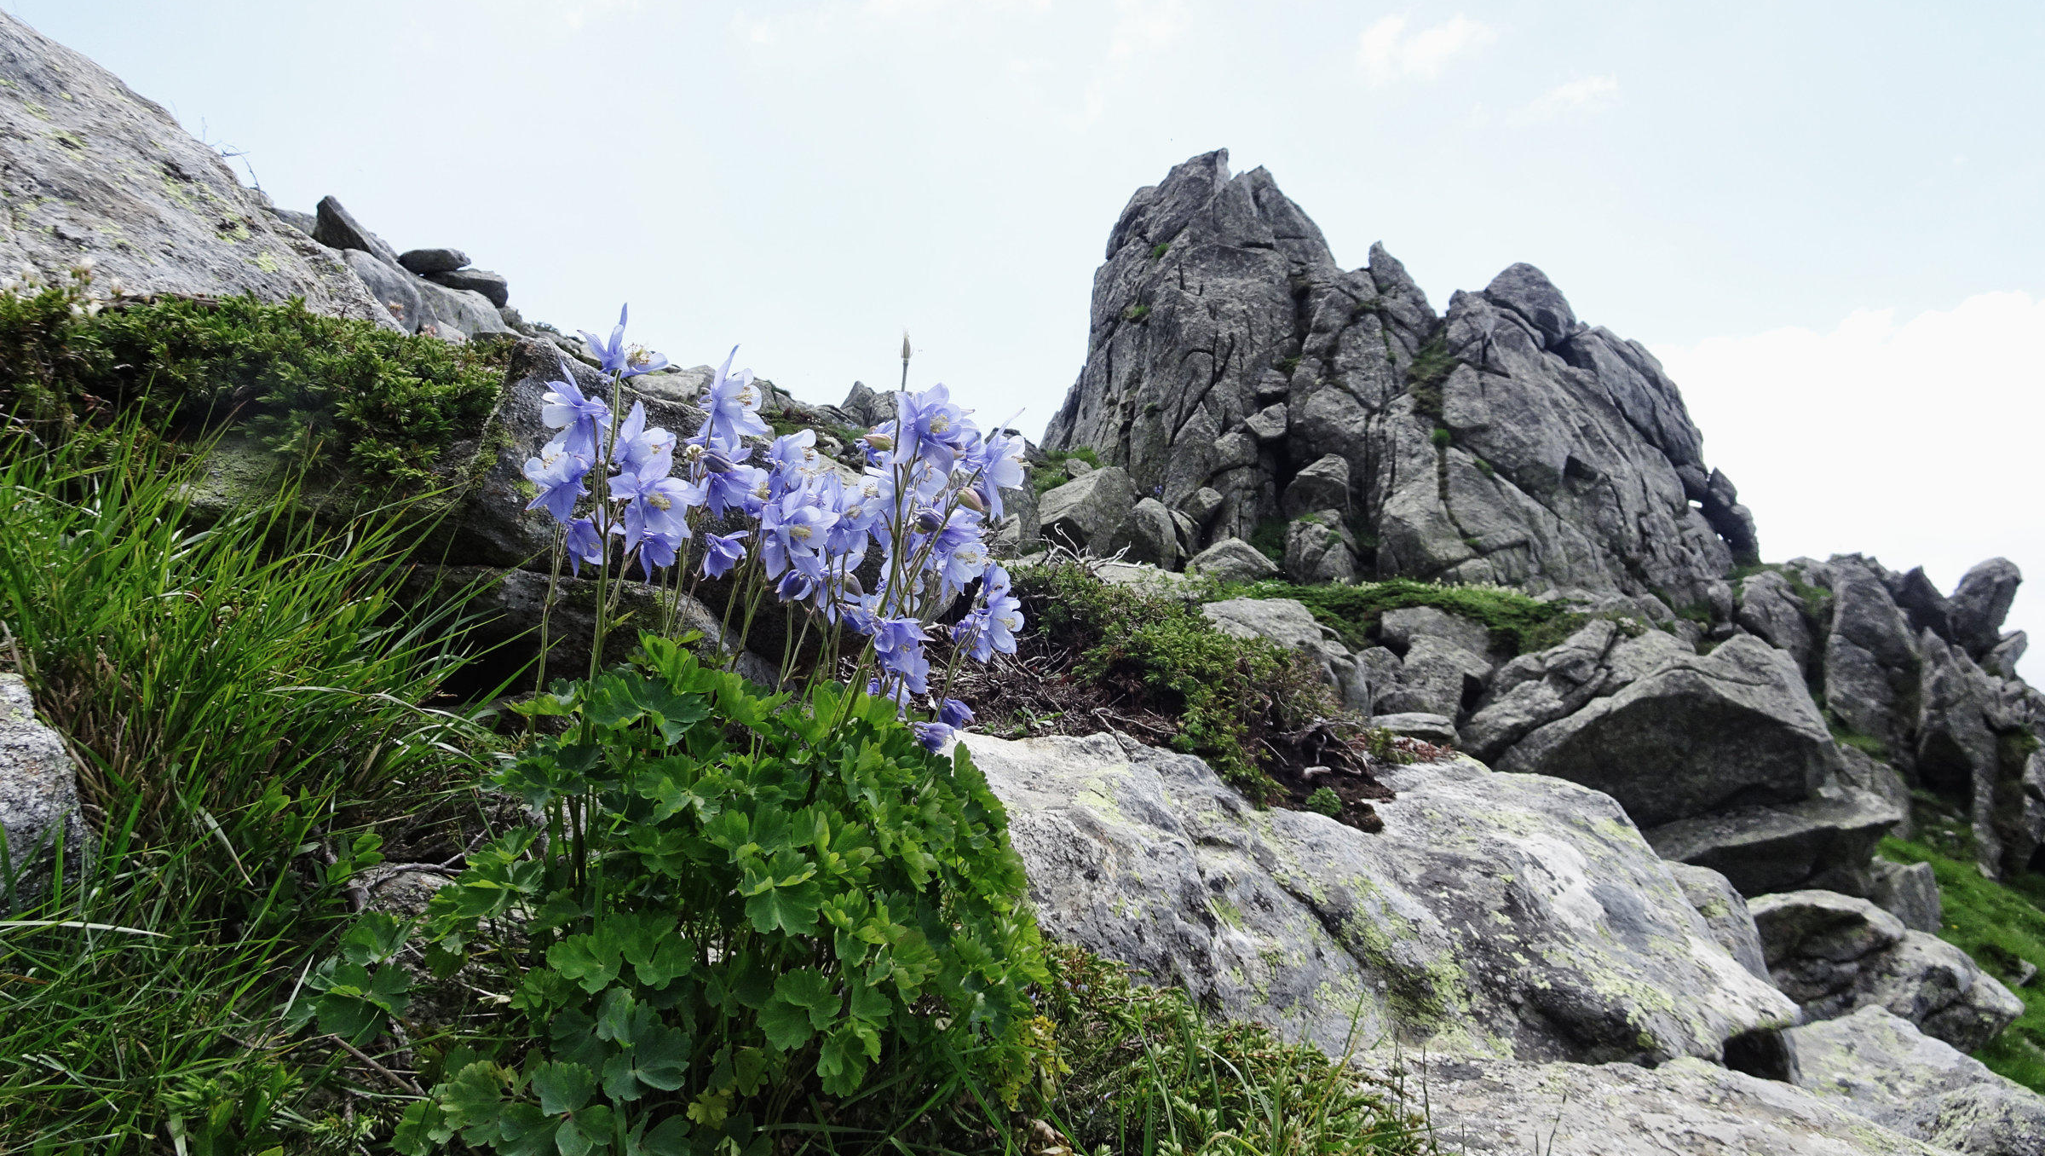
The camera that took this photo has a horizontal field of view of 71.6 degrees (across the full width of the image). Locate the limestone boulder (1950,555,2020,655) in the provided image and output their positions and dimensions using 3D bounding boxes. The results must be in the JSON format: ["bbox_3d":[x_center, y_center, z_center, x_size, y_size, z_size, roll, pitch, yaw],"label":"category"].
[{"bbox_3d":[6.449,0.193,9.500,0.492,0.674,0.468,-3,-5,34],"label":"limestone boulder"}]

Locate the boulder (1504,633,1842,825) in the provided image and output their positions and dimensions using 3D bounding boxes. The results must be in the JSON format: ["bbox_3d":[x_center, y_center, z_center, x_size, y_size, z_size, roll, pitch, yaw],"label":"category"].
[{"bbox_3d":[2.501,0.592,5.500,1.314,0.733,0.985,-2,-4,24],"label":"boulder"}]

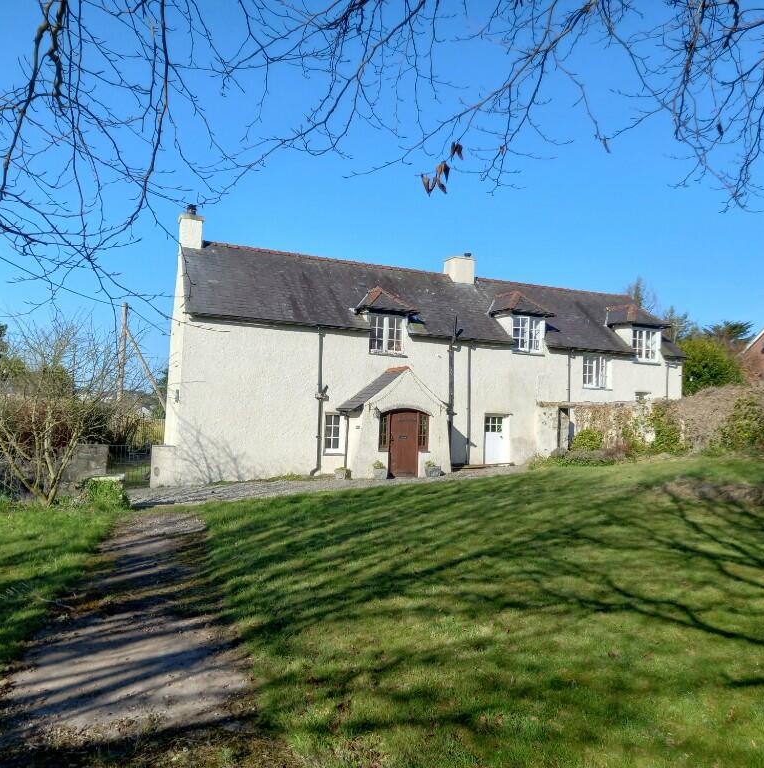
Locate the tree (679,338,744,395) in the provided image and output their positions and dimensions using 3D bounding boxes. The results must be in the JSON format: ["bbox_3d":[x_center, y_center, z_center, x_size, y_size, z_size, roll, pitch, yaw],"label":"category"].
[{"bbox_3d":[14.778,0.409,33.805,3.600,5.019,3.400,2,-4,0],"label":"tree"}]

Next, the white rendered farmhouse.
[{"bbox_3d":[2.038,-0.954,27.987,19.313,9.412,7.400,4,-5,-21],"label":"white rendered farmhouse"}]

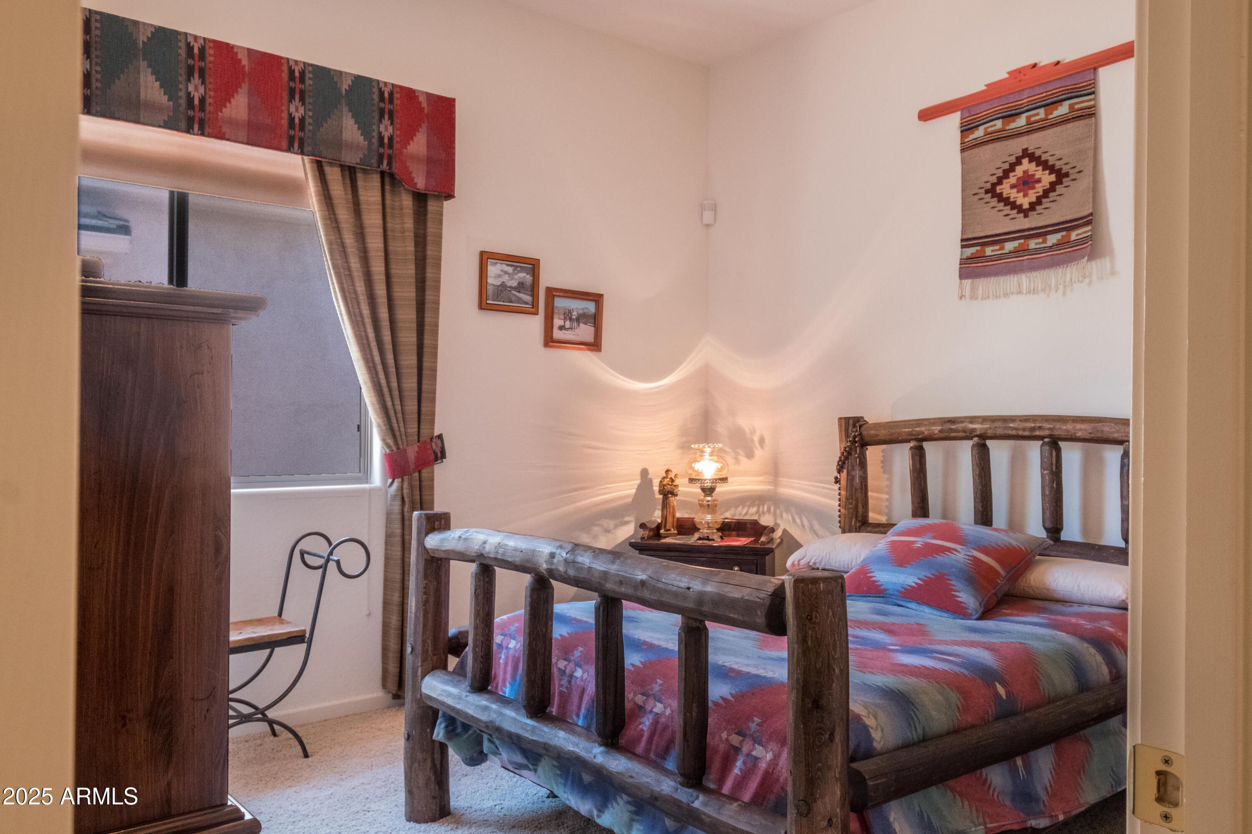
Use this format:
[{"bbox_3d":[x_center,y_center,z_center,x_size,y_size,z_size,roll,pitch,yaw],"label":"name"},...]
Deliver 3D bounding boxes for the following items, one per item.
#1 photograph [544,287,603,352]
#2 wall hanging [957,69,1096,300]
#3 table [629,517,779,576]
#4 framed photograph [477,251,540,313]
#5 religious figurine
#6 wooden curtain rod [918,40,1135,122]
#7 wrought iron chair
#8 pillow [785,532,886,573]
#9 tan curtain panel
[{"bbox_3d":[-0.244,-0.450,4.386,0.331,0.276,0.023,1,0,-38],"label":"photograph"},{"bbox_3d":[1.499,-0.863,3.534,0.030,0.777,0.523,1,0,-38],"label":"wall hanging"},{"bbox_3d":[0.362,0.851,4.388,0.651,0.724,0.317,1,0,12],"label":"table"},{"bbox_3d":[-0.513,-0.590,4.172,0.298,0.253,0.023,1,0,-38],"label":"framed photograph"},{"bbox_3d":[0.212,0.411,4.529,0.105,0.330,0.085,1,0,2],"label":"religious figurine"},{"bbox_3d":[1.499,-1.279,3.544,0.040,0.078,0.902,1,-1,-38],"label":"wooden curtain rod"},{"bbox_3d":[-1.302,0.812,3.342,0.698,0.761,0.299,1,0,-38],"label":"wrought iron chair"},{"bbox_3d":[0.979,0.512,3.526,0.440,0.150,0.620,1,0,-38],"label":"pillow"},{"bbox_3d":[-0.993,-0.047,3.712,0.582,2.294,0.110,1,0,-38],"label":"tan curtain panel"}]

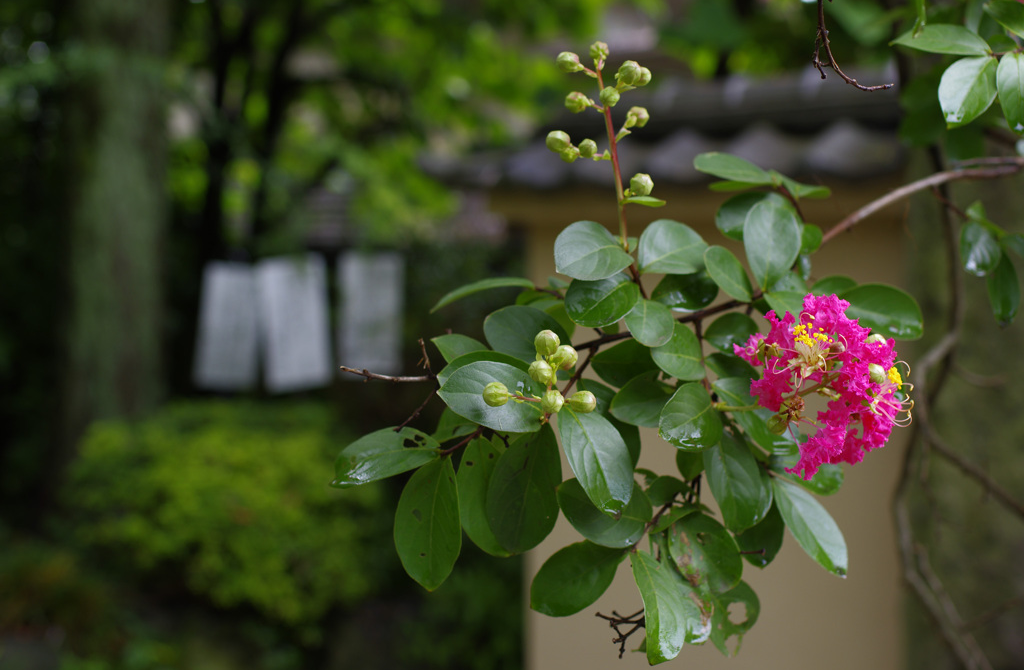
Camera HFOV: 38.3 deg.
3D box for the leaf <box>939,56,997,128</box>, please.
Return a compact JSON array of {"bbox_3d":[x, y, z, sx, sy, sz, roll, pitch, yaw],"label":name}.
[{"bbox_3d":[0.226,-0.120,0.731,0.027,0.042,0.009,26,-19,25],"label":"leaf"}]

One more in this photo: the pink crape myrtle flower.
[{"bbox_3d":[0.115,0.019,0.545,0.062,0.066,0.052,0,0,-6],"label":"pink crape myrtle flower"}]

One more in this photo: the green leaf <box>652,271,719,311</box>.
[{"bbox_3d":[0.070,-0.020,0.595,0.027,0.021,0.007,-16,-49,21],"label":"green leaf"}]

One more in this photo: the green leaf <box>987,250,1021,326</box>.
[{"bbox_3d":[0.218,-0.021,0.656,0.015,0.037,0.006,-4,-25,17],"label":"green leaf"}]

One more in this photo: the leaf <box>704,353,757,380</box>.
[{"bbox_3d":[0.108,0.017,0.711,0.037,0.024,0.009,24,-29,-6],"label":"leaf"}]

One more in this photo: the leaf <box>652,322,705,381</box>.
[{"bbox_3d":[0.072,0.007,0.637,0.024,0.025,0.007,16,-15,24],"label":"leaf"}]

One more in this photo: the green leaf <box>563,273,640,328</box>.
[{"bbox_3d":[0.034,-0.012,0.544,0.032,0.018,0.008,-25,-18,-22],"label":"green leaf"}]

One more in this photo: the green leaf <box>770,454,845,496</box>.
[{"bbox_3d":[0.120,0.057,0.600,0.030,0.006,0.019,10,47,24],"label":"green leaf"}]

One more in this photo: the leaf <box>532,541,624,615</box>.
[{"bbox_3d":[0.028,0.100,0.600,0.045,0.025,0.006,-29,-30,-13],"label":"leaf"}]

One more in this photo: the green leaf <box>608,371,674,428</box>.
[{"bbox_3d":[0.060,0.030,0.674,0.032,0.026,0.007,-17,-25,-2],"label":"green leaf"}]

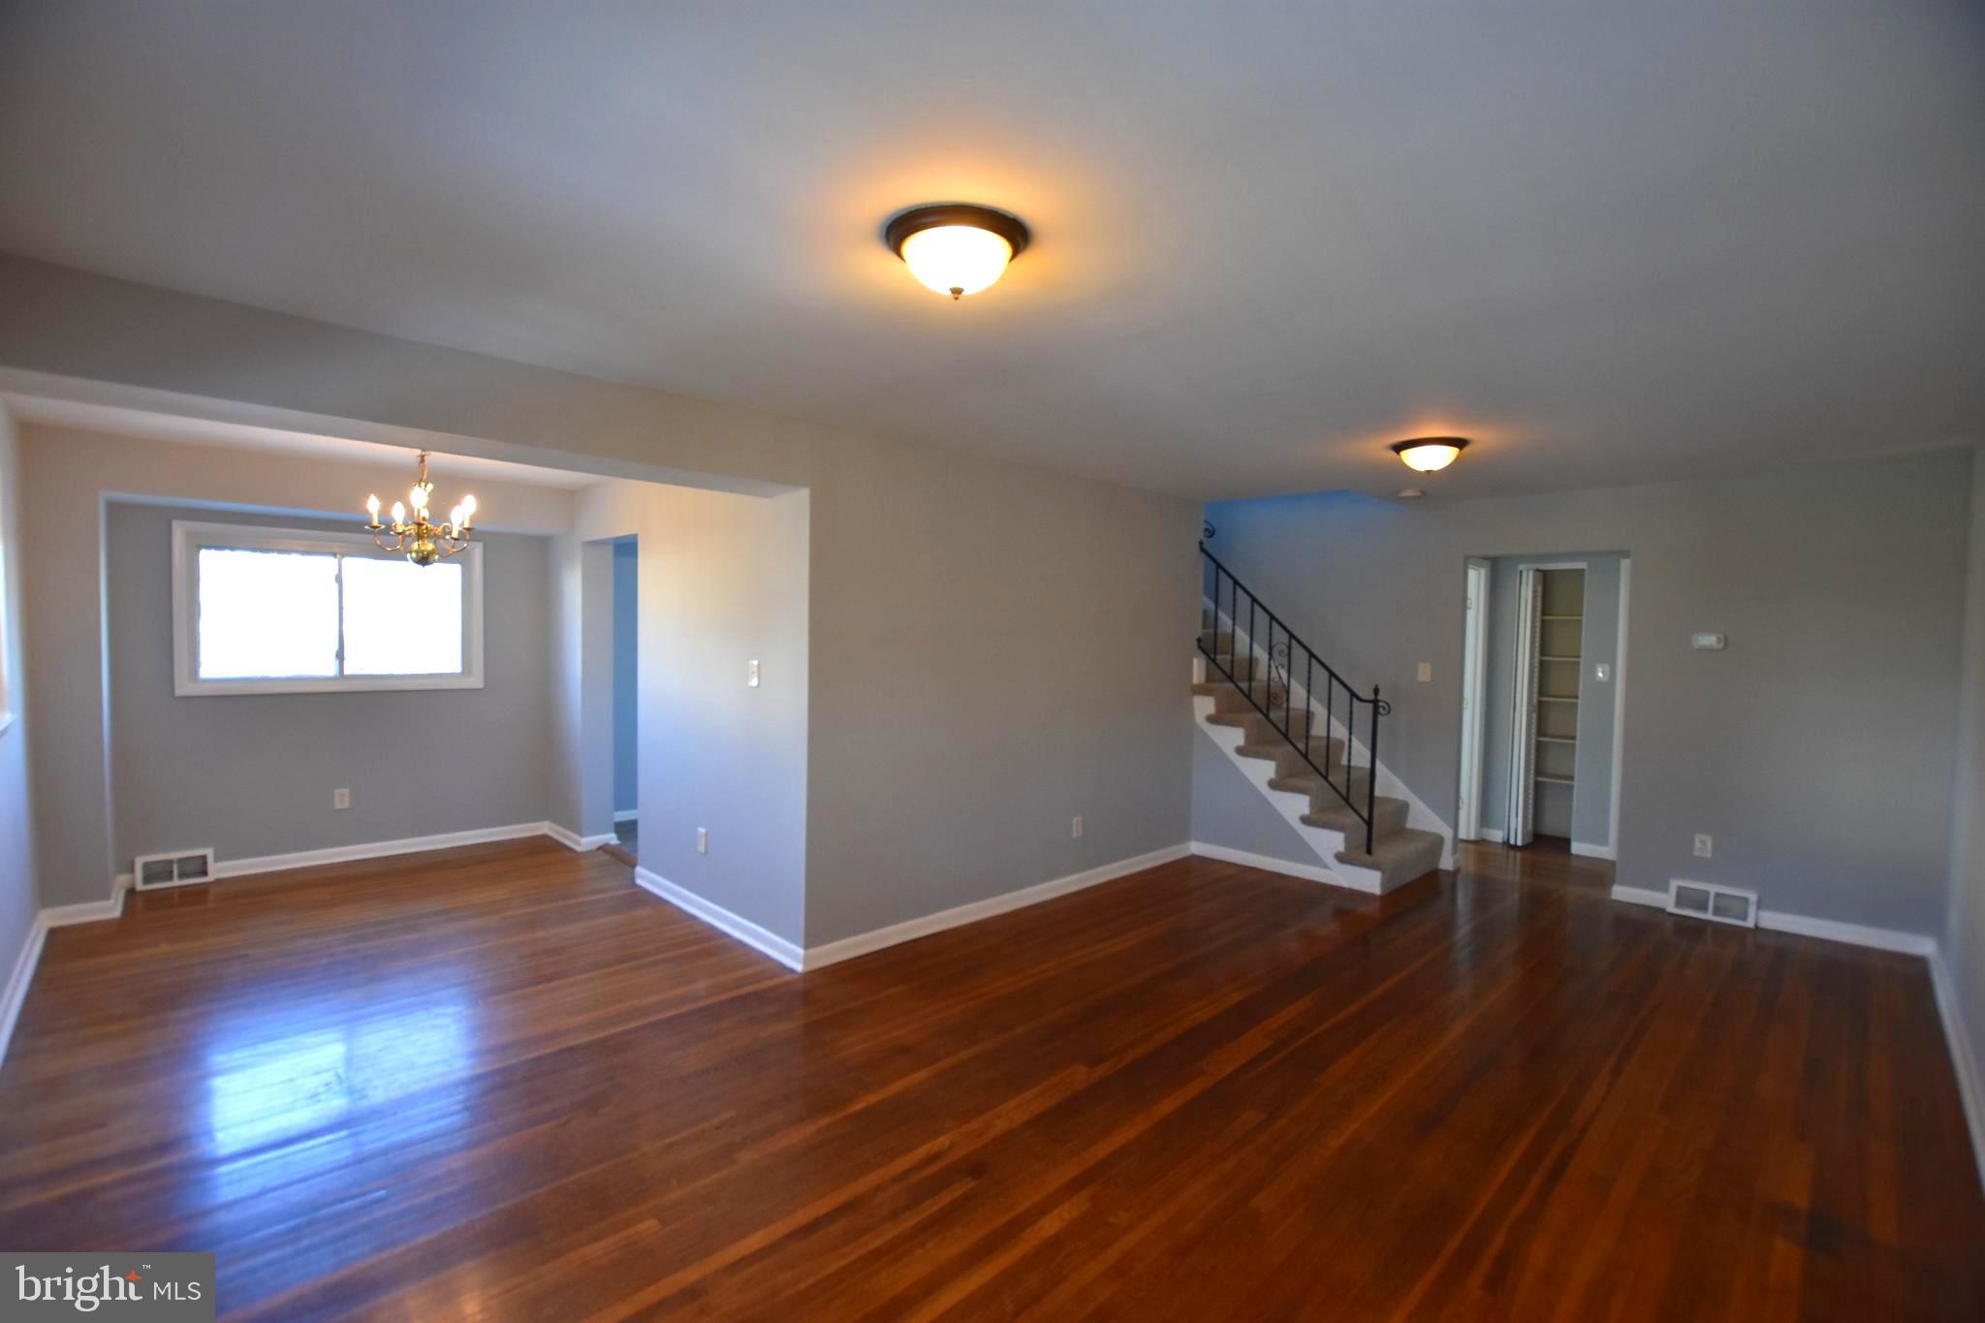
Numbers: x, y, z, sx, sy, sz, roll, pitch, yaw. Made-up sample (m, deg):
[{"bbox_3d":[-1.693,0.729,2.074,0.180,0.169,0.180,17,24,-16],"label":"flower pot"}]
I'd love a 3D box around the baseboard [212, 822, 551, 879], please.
[{"bbox_3d":[-3.908,1.232,5.452,1.774,0.085,0.018,-1,3,-40],"label":"baseboard"}]

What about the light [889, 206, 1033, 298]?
[{"bbox_3d":[-0.080,-0.912,1.914,0.330,0.144,0.330,1,2,0],"label":"light"}]

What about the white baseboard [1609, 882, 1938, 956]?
[{"bbox_3d":[4.145,1.386,4.465,1.256,0.090,0.018,3,3,41],"label":"white baseboard"}]

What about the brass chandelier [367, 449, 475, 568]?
[{"bbox_3d":[-2.683,-0.753,3.898,0.450,0.612,0.450,-1,3,-44],"label":"brass chandelier"}]

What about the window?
[{"bbox_3d":[-4.120,-0.311,5.245,1.522,1.006,0.090,-1,3,-40],"label":"window"}]

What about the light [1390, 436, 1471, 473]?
[{"bbox_3d":[2.077,-0.953,3.926,0.330,0.140,0.330,-1,3,-44],"label":"light"}]

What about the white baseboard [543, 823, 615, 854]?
[{"bbox_3d":[-2.908,1.229,5.883,0.221,0.090,0.638,-1,3,-44],"label":"white baseboard"}]

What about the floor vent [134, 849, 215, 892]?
[{"bbox_3d":[-4.716,1.201,4.780,0.321,0.188,0.040,-1,3,-40],"label":"floor vent"}]

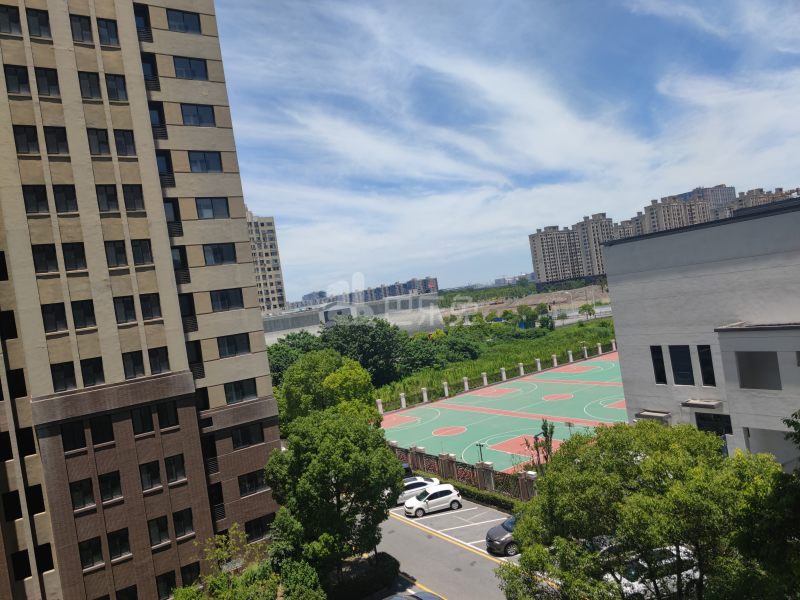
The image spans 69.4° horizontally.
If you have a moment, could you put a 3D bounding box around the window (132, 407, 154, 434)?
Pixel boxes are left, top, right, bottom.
[{"bbox_3d":[-13.632,6.372,30.587,0.974,1.398,0.150,-9,1,-35],"label":"window"}]

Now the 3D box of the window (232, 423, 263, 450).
[{"bbox_3d":[-9.805,8.845,37.318,2.036,1.319,0.150,-9,1,-35],"label":"window"}]

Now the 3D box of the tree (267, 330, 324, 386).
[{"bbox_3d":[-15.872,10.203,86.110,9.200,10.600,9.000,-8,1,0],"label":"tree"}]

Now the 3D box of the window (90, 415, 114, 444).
[{"bbox_3d":[-15.097,6.623,29.315,0.937,1.372,0.140,-9,1,-35],"label":"window"}]

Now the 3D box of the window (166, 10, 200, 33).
[{"bbox_3d":[-13.649,-17.611,36.710,2.029,1.345,0.150,-9,1,-35],"label":"window"}]

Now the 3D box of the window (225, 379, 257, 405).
[{"bbox_3d":[-10.241,5.898,37.271,2.036,1.319,0.150,-9,1,-35],"label":"window"}]

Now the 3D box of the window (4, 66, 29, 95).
[{"bbox_3d":[-18.857,-10.842,28.513,0.982,1.398,0.150,-9,1,-35],"label":"window"}]

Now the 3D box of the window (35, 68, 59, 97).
[{"bbox_3d":[-17.409,-10.790,28.559,0.950,1.380,0.200,-9,0,-35],"label":"window"}]

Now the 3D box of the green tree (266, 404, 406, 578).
[{"bbox_3d":[-3.600,10.800,33.100,7.700,9.500,7.500,-9,1,-35],"label":"green tree"}]

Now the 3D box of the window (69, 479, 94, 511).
[{"bbox_3d":[-15.559,9.564,28.330,0.947,1.344,0.150,-9,1,-35],"label":"window"}]

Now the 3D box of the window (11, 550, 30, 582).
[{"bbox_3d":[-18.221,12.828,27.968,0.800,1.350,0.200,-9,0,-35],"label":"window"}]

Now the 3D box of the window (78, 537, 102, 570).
[{"bbox_3d":[-15.284,12.593,28.671,0.955,1.372,0.140,-9,1,-35],"label":"window"}]

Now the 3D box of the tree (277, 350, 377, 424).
[{"bbox_3d":[-6.164,9.970,51.978,8.600,10.994,8.200,-9,1,-8],"label":"tree"}]

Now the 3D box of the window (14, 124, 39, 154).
[{"bbox_3d":[-18.308,-7.844,28.367,0.955,1.365,0.140,-9,1,-35],"label":"window"}]

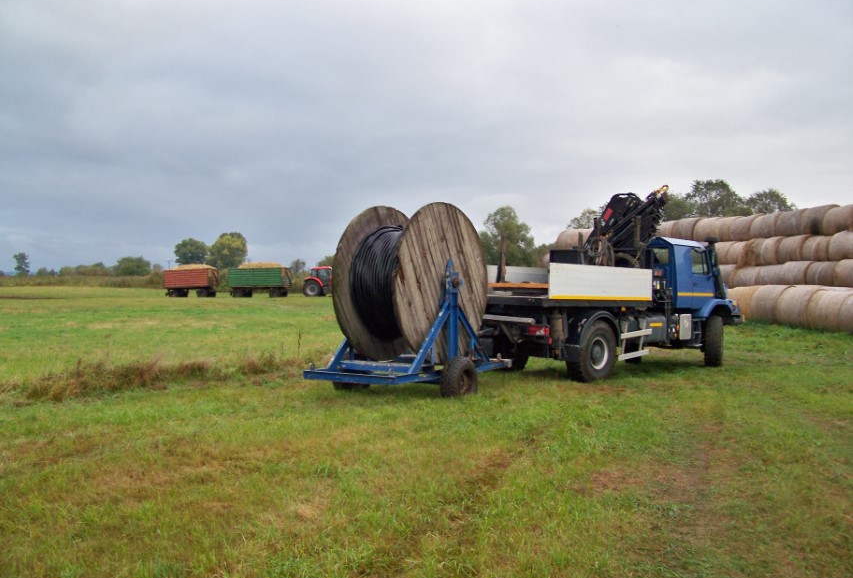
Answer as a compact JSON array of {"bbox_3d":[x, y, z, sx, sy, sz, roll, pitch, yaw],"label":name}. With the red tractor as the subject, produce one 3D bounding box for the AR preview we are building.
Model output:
[{"bbox_3d":[-9.400,-0.660,78.800,4.600,2.900,2.300,1,0,10],"label":"red tractor"}]

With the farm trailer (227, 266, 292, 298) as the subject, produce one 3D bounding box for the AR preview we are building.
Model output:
[{"bbox_3d":[-15.559,-0.673,76.000,5.200,3.000,2.450,0,1,11],"label":"farm trailer"}]

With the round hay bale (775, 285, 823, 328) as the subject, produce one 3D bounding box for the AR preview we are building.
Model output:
[{"bbox_3d":[13.355,0.597,28.605,1.420,1.420,1.220,0,1,-27],"label":"round hay bale"}]

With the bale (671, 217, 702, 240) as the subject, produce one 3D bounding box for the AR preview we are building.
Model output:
[{"bbox_3d":[13.066,-2.686,39.746,1.420,1.420,1.220,0,1,-27],"label":"bale"}]

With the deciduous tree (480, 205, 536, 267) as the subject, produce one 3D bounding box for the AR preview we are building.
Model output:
[{"bbox_3d":[9.461,-4.263,95.000,7.000,11.000,7.000,1,0,0],"label":"deciduous tree"}]

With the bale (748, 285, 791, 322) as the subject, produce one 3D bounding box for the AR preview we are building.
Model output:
[{"bbox_3d":[13.404,0.587,31.148,1.480,1.480,1.220,0,0,-27],"label":"bale"}]

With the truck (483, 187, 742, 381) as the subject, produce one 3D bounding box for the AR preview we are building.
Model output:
[{"bbox_3d":[3.980,-0.170,17.810,7.500,3.850,2.500,1,0,-45],"label":"truck"}]

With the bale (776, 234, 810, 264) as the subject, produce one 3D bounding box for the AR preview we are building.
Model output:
[{"bbox_3d":[15.336,-1.436,33.310,1.420,1.420,1.220,0,1,-27],"label":"bale"}]

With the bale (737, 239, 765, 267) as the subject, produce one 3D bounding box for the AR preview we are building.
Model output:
[{"bbox_3d":[13.738,-1.417,34.379,1.350,1.350,1.250,0,0,-27],"label":"bale"}]

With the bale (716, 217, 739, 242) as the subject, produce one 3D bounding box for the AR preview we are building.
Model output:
[{"bbox_3d":[13.475,-2.503,36.409,1.350,1.350,1.250,0,0,-27],"label":"bale"}]

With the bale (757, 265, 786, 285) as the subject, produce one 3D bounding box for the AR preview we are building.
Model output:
[{"bbox_3d":[16.016,-0.323,36.487,1.480,1.480,1.220,0,0,-27],"label":"bale"}]

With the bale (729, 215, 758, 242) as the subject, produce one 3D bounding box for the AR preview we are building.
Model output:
[{"bbox_3d":[14.652,-2.574,36.634,1.420,1.420,1.220,0,1,-27],"label":"bale"}]

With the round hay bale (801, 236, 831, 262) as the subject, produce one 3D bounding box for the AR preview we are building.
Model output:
[{"bbox_3d":[15.874,-1.376,32.253,1.420,1.420,1.220,0,1,-27],"label":"round hay bale"}]

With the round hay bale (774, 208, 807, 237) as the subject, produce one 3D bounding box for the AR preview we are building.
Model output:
[{"bbox_3d":[14.977,-2.559,33.511,1.350,1.350,1.250,0,0,-27],"label":"round hay bale"}]

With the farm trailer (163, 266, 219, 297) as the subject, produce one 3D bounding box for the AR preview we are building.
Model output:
[{"bbox_3d":[-23.649,-0.752,81.500,4.800,3.150,2.400,1,0,11],"label":"farm trailer"}]

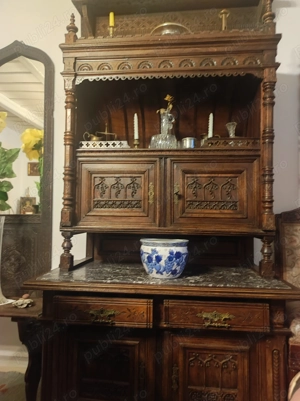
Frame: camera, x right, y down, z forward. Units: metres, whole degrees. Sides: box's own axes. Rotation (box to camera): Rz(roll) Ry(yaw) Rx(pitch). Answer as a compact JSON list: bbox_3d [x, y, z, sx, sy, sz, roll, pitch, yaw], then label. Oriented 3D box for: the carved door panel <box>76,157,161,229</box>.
[{"bbox_3d":[-0.190,-0.050,1.739,0.501,0.416,0.030,0,-1,5],"label":"carved door panel"}]

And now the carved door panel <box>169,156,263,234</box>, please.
[{"bbox_3d":[0.366,-0.038,1.691,0.531,0.418,0.030,0,-1,5],"label":"carved door panel"}]

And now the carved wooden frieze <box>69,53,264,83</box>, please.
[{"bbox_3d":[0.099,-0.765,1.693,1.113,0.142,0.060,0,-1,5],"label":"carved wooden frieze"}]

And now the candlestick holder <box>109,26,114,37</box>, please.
[{"bbox_3d":[-0.236,-1.026,1.773,0.042,0.090,0.042,0,-1,5],"label":"candlestick holder"}]

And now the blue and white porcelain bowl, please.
[{"bbox_3d":[0.082,0.317,1.610,0.269,0.194,0.269,1,-1,0],"label":"blue and white porcelain bowl"}]

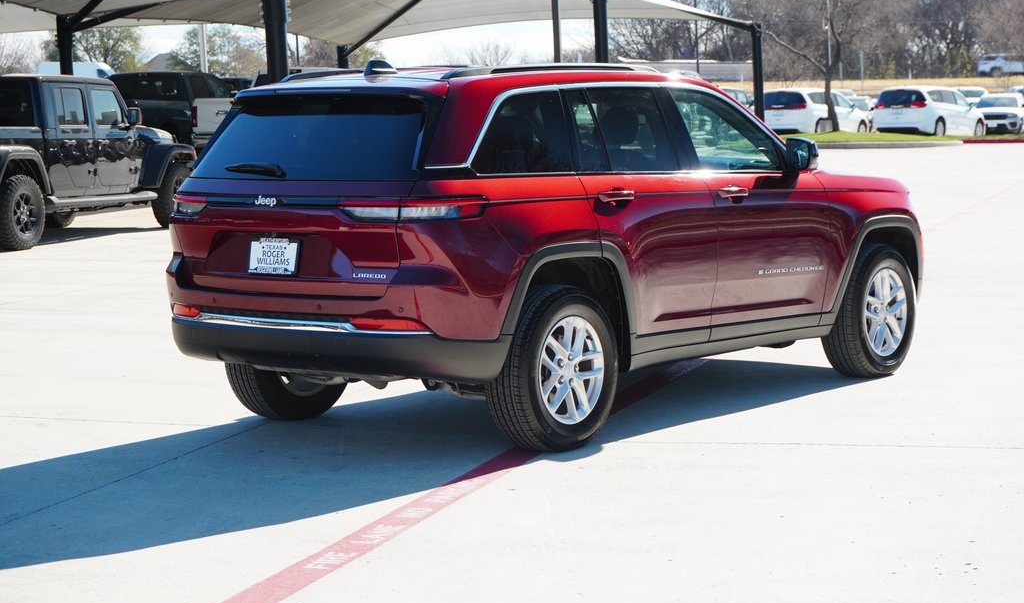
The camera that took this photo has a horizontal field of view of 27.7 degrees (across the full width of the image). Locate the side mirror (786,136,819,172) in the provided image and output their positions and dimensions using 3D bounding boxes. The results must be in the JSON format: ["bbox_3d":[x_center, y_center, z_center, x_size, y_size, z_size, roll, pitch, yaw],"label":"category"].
[{"bbox_3d":[1.554,-0.784,11.026,0.205,0.185,0.160,4,7,39],"label":"side mirror"}]

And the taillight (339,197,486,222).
[{"bbox_3d":[-0.429,-0.408,9.116,0.530,0.105,0.400,3,7,38],"label":"taillight"}]

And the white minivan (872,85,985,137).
[{"bbox_3d":[14.109,-6.380,69.580,2.020,1.760,5.170,3,7,37],"label":"white minivan"}]

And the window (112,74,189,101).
[{"bbox_3d":[-6.465,-3.808,37.000,1.500,0.460,0.100,1,-3,19],"label":"window"}]

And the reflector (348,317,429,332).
[{"bbox_3d":[-0.521,0.097,9.049,0.400,0.058,0.060,2,6,28],"label":"reflector"}]

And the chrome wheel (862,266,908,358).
[{"bbox_3d":[2.067,0.058,11.897,0.200,0.500,0.500,4,7,39],"label":"chrome wheel"}]

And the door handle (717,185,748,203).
[{"bbox_3d":[1.120,-0.548,10.526,0.060,0.052,0.260,4,7,39],"label":"door handle"}]

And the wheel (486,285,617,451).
[{"bbox_3d":[0.188,0.300,9.617,0.265,0.765,0.770,4,7,39],"label":"wheel"}]

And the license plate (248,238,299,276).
[{"bbox_3d":[-1.083,-0.205,9.401,0.304,0.160,0.025,3,-1,38],"label":"license plate"}]

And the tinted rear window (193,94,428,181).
[{"bbox_3d":[-0.918,-0.761,9.577,1.430,0.440,0.100,3,-28,38],"label":"tinted rear window"}]

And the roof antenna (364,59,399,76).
[{"bbox_3d":[-0.609,-1.108,9.841,0.070,0.070,0.210,4,7,39],"label":"roof antenna"}]

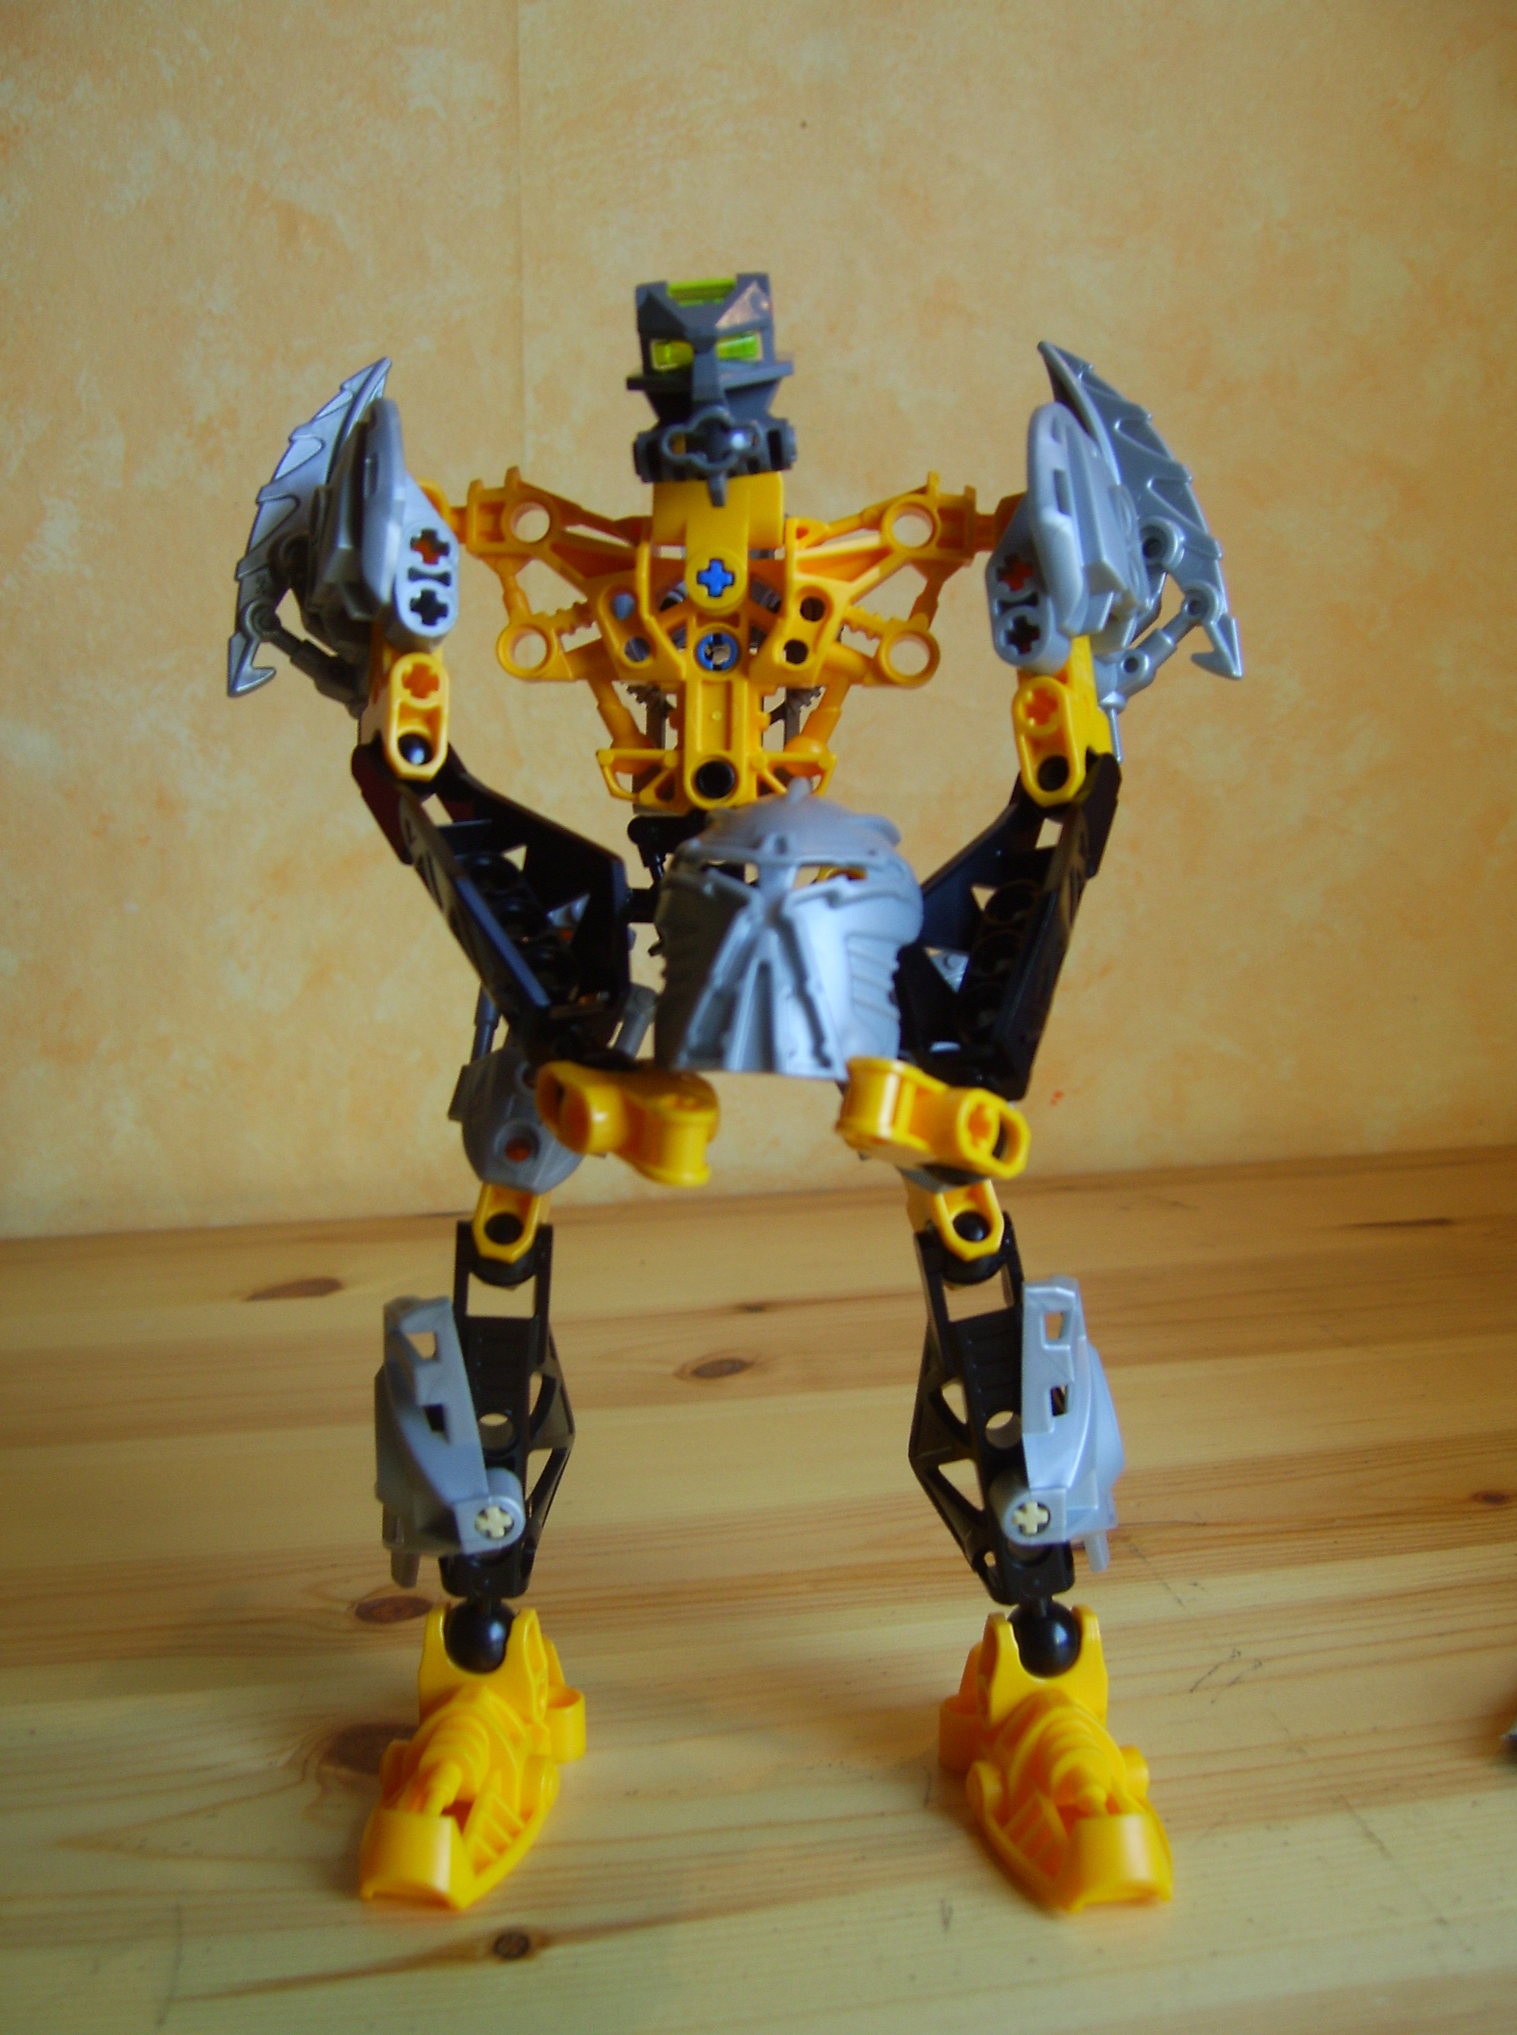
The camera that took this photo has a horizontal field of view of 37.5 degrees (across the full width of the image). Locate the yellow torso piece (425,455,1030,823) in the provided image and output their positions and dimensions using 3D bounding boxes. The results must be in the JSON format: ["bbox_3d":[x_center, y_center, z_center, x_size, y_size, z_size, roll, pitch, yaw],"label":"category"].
[{"bbox_3d":[-0.005,-0.049,0.292,0.078,0.045,0.030,0,11,0],"label":"yellow torso piece"}]

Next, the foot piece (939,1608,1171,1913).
[{"bbox_3d":[0.037,0.092,0.291,0.024,0.028,0.042,-4,12,-18],"label":"foot piece"}]

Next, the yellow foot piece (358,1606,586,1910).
[{"bbox_3d":[-0.035,0.092,0.291,0.024,0.028,0.042,4,12,18],"label":"yellow foot piece"}]

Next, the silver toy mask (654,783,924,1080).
[{"bbox_3d":[0.004,-0.010,0.264,0.030,0.033,0.021,3,11,10],"label":"silver toy mask"}]

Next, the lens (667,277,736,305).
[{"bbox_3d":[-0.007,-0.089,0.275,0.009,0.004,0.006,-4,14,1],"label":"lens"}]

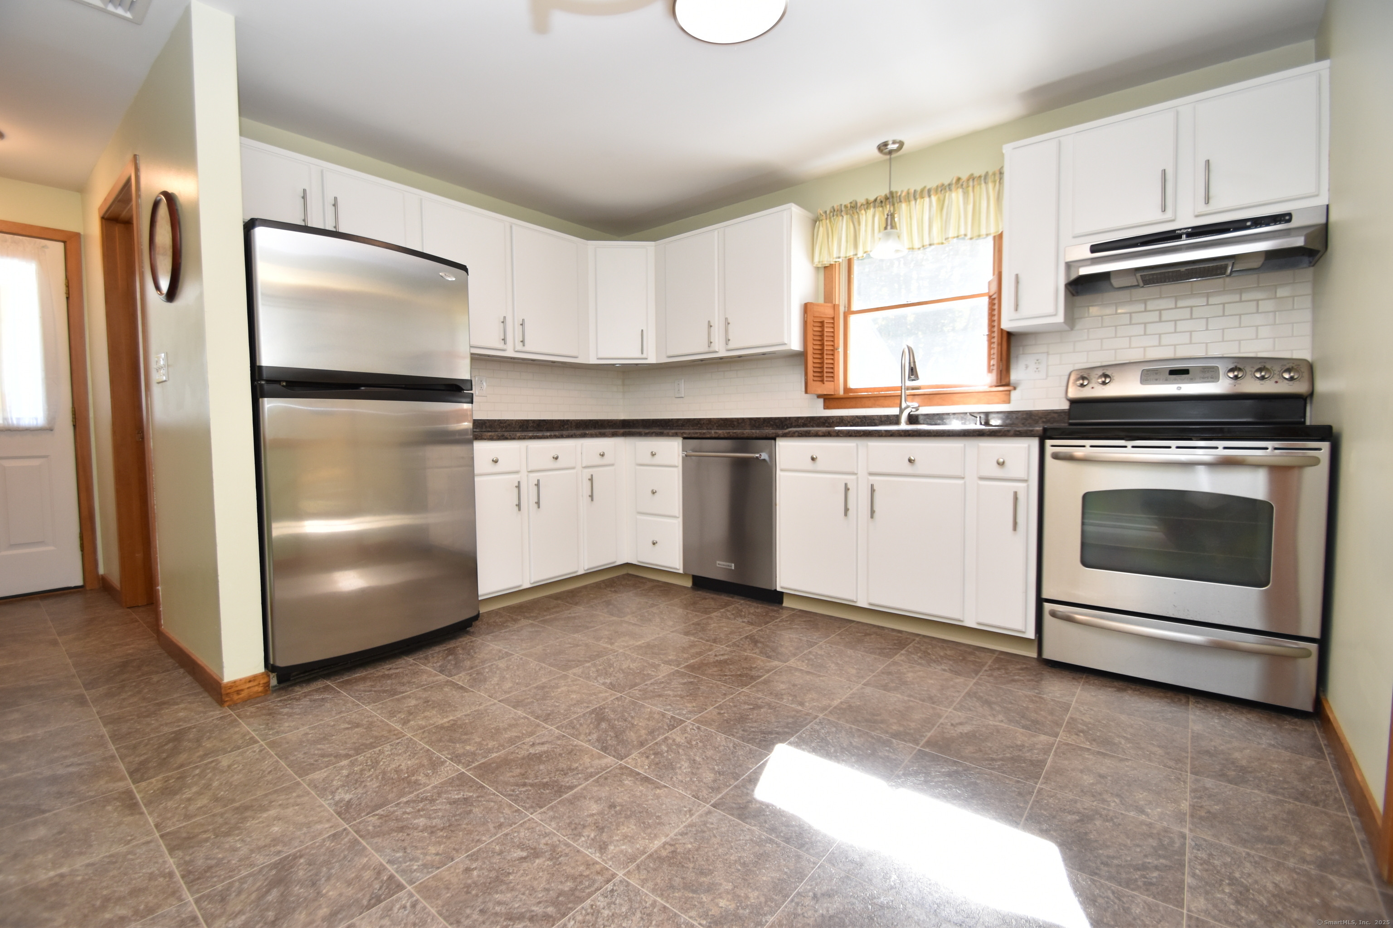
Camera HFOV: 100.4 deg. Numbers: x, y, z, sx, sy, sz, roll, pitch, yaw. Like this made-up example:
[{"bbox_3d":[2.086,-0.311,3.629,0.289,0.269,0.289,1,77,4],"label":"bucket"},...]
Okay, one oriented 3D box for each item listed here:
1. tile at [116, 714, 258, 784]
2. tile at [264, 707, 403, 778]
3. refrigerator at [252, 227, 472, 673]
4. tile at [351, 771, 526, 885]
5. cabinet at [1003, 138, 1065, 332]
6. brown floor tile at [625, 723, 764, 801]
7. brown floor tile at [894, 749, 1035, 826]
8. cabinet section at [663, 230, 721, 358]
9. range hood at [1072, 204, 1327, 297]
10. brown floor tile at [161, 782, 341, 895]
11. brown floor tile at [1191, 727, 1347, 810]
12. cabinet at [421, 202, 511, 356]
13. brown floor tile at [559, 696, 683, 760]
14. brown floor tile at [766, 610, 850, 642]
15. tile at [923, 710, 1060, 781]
[{"bbox_3d":[-1.512,0.845,1.728,0.303,0.015,0.299,2,3,39],"label":"tile"},{"bbox_3d":[-1.077,0.830,1.737,0.302,0.010,0.295,2,4,39],"label":"tile"},{"bbox_3d":[-1.539,-0.049,2.536,0.804,1.640,0.798,2,3,38],"label":"refrigerator"},{"bbox_3d":[-0.608,0.858,1.383,0.303,0.010,0.297,2,4,38],"label":"tile"},{"bbox_3d":[1.531,-0.990,2.603,0.230,0.785,0.320,2,4,38],"label":"cabinet"},{"bbox_3d":[0.003,0.842,1.648,0.306,0.010,0.300,2,4,38],"label":"brown floor tile"},{"bbox_3d":[0.662,0.833,1.473,0.300,0.010,0.293,2,4,39],"label":"brown floor tile"},{"bbox_3d":[0.054,-1.049,3.741,0.440,0.735,0.325,2,4,38],"label":"cabinet section"},{"bbox_3d":[1.938,-0.826,2.320,0.756,0.151,0.322,2,3,38],"label":"range hood"},{"bbox_3d":[-0.997,0.830,1.307,0.297,0.010,0.291,2,3,38],"label":"brown floor tile"},{"bbox_3d":[1.532,0.833,1.578,0.303,0.015,0.299,2,3,39],"label":"brown floor tile"},{"bbox_3d":[-1.349,-0.998,3.217,0.320,0.743,0.496,2,4,39],"label":"cabinet"},{"bbox_3d":[-0.236,0.821,1.816,0.305,0.010,0.298,2,4,39],"label":"brown floor tile"},{"bbox_3d":[0.536,0.790,2.800,0.303,0.015,0.299,2,3,39],"label":"brown floor tile"},{"bbox_3d":[0.845,0.813,1.689,0.301,0.010,0.298,2,3,38],"label":"tile"}]

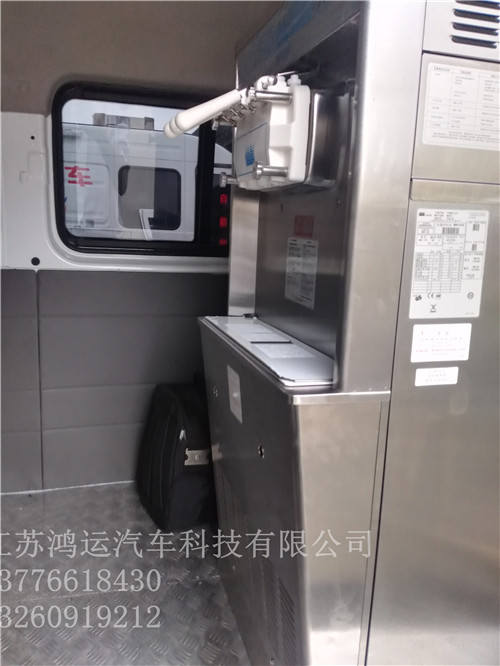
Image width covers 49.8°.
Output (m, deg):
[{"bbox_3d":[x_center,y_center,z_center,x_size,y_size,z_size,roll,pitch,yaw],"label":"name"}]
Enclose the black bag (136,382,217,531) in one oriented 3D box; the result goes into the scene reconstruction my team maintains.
[{"bbox_3d":[-0.173,0.363,1.722,0.330,0.395,0.275,-1,11,-16],"label":"black bag"}]

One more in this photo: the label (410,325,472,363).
[{"bbox_3d":[0.255,0.013,0.717,0.089,0.051,0.004,-1,11,-16],"label":"label"}]

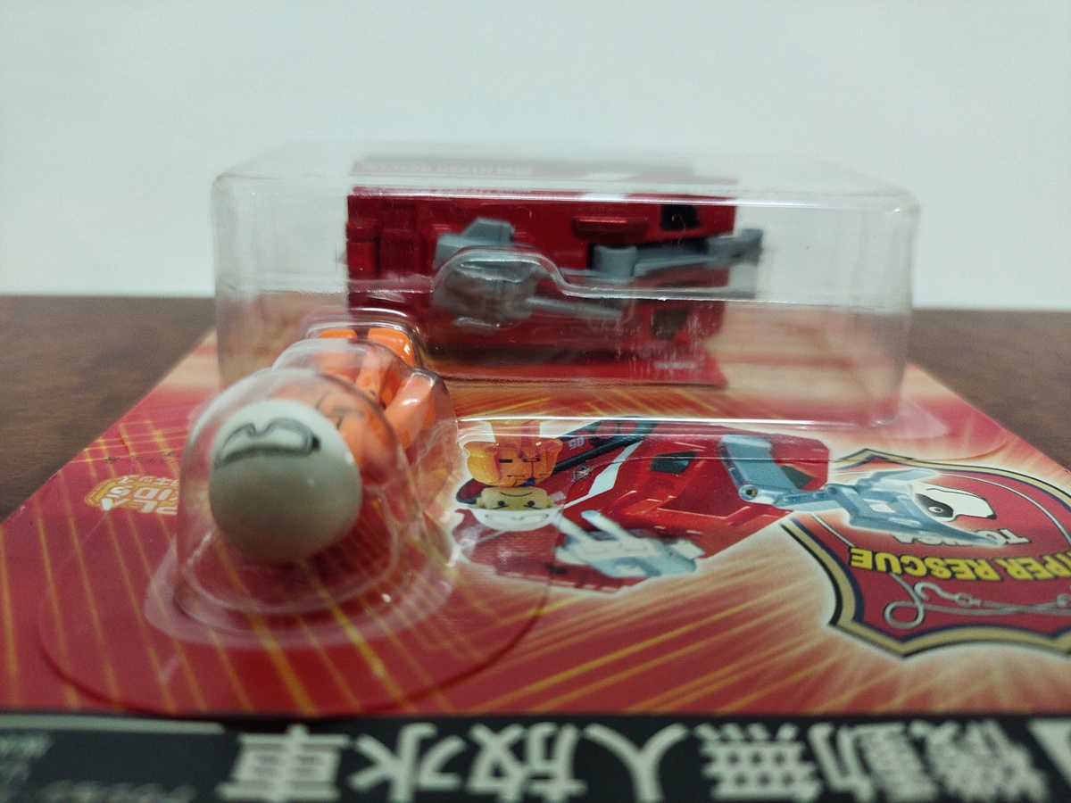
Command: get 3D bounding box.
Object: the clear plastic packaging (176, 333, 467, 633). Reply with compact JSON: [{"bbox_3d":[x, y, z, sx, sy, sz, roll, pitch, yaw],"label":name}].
[{"bbox_3d":[-0.028,0.003,0.113,0.034,0.023,0.058,1,22,-4],"label":"clear plastic packaging"}]

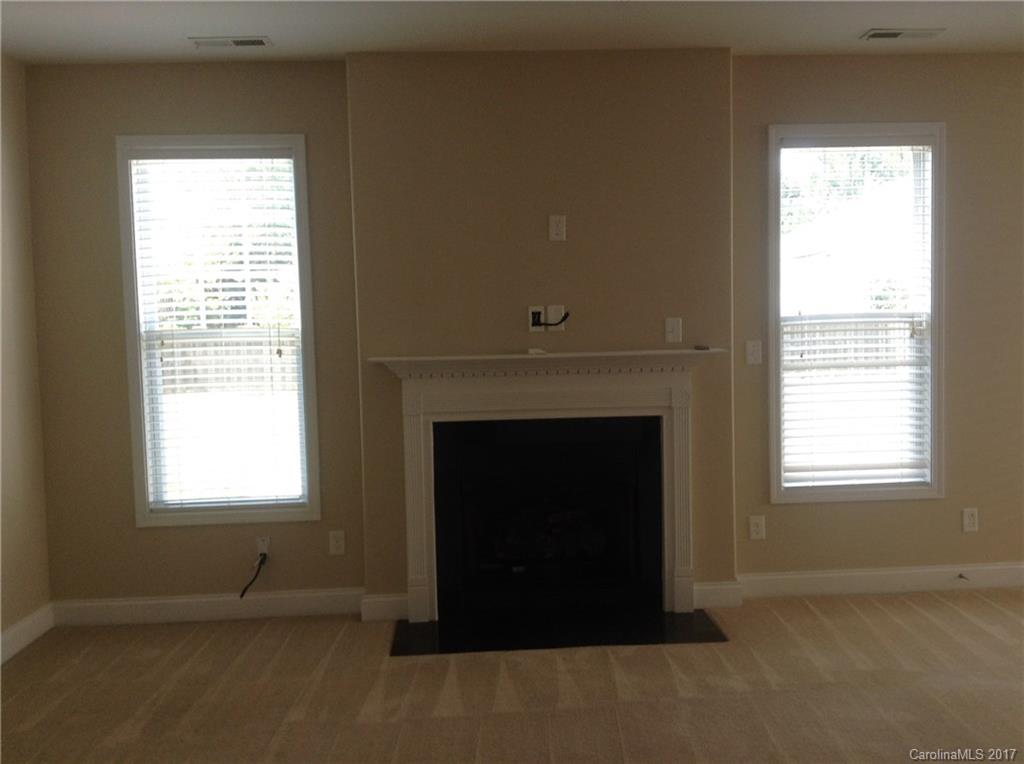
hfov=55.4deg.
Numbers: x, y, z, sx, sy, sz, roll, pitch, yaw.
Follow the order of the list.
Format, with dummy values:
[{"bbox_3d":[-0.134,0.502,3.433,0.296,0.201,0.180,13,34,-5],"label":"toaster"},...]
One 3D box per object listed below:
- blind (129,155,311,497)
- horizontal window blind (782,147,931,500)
[{"bbox_3d":[-1.437,-0.242,4.803,0.788,1.740,0.055,-2,4,-3],"label":"blind"},{"bbox_3d":[1.740,-0.327,4.953,0.786,1.744,0.050,-2,4,-3],"label":"horizontal window blind"}]

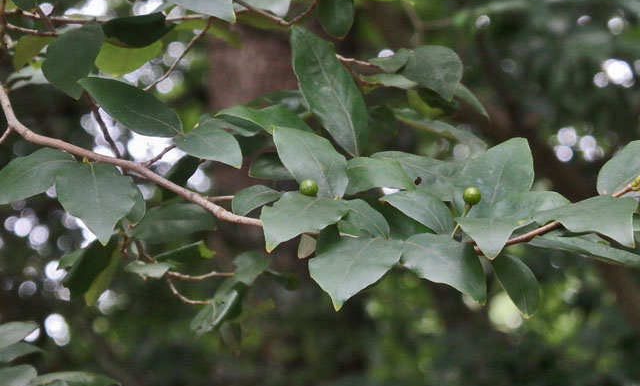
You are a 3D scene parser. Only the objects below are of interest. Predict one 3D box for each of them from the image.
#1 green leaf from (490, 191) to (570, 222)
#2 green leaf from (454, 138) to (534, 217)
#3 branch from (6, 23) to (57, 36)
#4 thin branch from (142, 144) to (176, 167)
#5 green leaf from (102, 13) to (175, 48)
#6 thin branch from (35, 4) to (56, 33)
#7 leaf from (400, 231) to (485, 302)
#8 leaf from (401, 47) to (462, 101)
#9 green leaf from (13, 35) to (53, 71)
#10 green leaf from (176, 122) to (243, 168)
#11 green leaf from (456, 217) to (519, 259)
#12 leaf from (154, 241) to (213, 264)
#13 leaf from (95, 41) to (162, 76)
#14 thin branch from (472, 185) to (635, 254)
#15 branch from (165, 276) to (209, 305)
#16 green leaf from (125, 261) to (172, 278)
[{"bbox_3d":[0.139,0.010,3.020,0.056,0.014,0.036,-11,38,-16],"label":"green leaf"},{"bbox_3d":[0.114,-0.010,3.007,0.049,0.066,0.012,21,-26,15],"label":"green leaf"},{"bbox_3d":[-0.197,-0.112,3.135,0.034,0.005,0.010,9,0,0],"label":"branch"},{"bbox_3d":[-0.105,-0.025,3.007,0.025,0.005,0.008,-34,0,0],"label":"thin branch"},{"bbox_3d":[-0.126,-0.113,3.200,0.051,0.014,0.035,-2,-41,2],"label":"green leaf"},{"bbox_3d":[-0.186,-0.117,3.103,0.007,0.022,0.007,-30,0,0],"label":"thin branch"},{"bbox_3d":[0.089,0.051,3.120,0.075,0.043,0.016,37,-32,19],"label":"leaf"},{"bbox_3d":[0.084,-0.089,3.399,0.044,0.052,0.013,-33,-25,-17],"label":"leaf"},{"bbox_3d":[-0.211,-0.104,3.299,0.023,0.012,0.052,25,-54,-38],"label":"green leaf"},{"bbox_3d":[-0.073,-0.031,2.996,0.050,0.030,0.009,26,-36,21],"label":"green leaf"},{"bbox_3d":[0.108,0.029,2.953,0.039,0.012,0.043,0,37,0],"label":"green leaf"},{"bbox_3d":[-0.101,0.045,3.398,0.045,0.012,0.031,-4,-32,6],"label":"leaf"},{"bbox_3d":[-0.124,-0.092,3.000,0.043,0.042,0.012,24,22,-17],"label":"leaf"},{"bbox_3d":[0.162,0.018,3.150,0.124,0.010,0.010,-23,0,14],"label":"thin branch"},{"bbox_3d":[-0.091,0.067,3.135,0.036,0.011,0.014,34,0,-5],"label":"branch"},{"bbox_3d":[-0.117,0.052,3.114,0.034,0.007,0.020,-5,31,-12],"label":"green leaf"}]

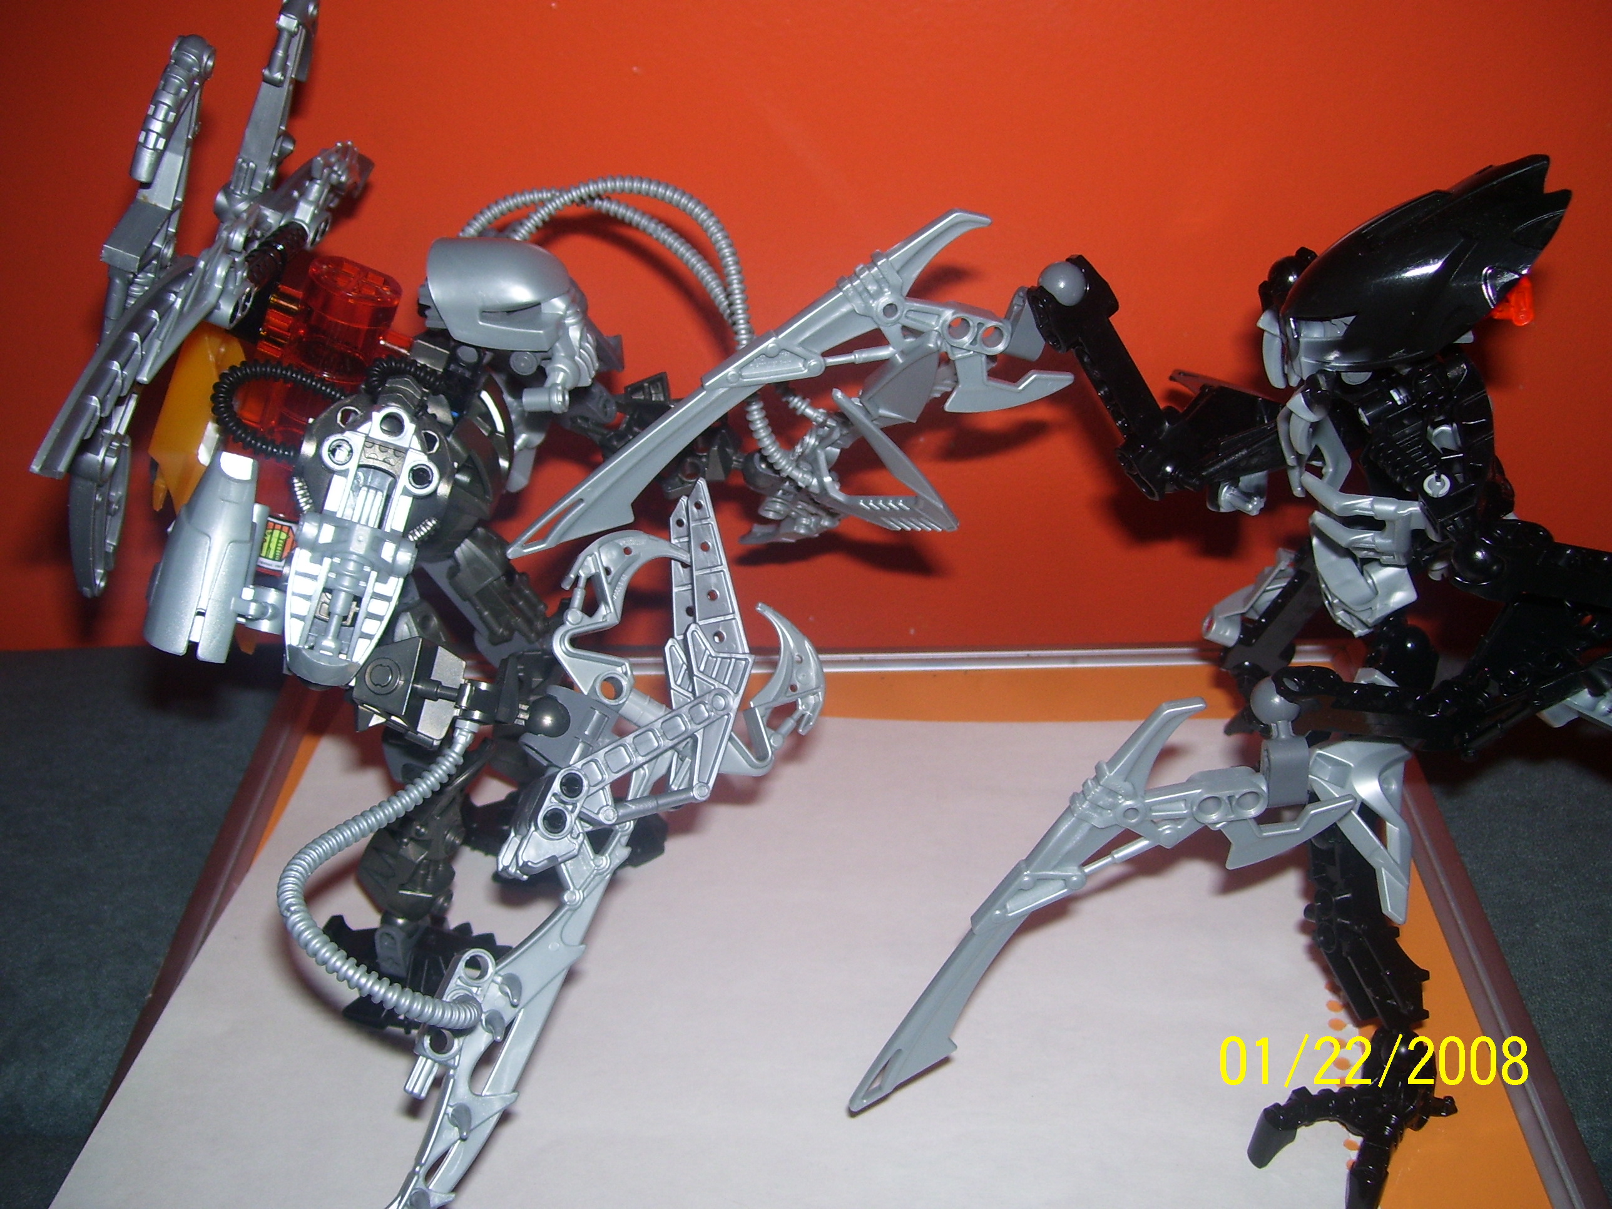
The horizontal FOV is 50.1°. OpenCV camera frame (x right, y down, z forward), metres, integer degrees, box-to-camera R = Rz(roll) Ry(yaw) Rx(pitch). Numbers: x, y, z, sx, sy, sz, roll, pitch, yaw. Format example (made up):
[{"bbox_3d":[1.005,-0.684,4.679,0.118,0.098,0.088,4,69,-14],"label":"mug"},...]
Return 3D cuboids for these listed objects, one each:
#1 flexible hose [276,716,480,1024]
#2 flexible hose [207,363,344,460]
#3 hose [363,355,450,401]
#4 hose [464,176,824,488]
[{"bbox_3d":[-0.085,0.049,0.352,0.037,0.029,0.088,-5,36,-7],"label":"flexible hose"},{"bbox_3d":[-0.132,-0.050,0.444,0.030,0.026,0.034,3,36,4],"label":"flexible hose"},{"bbox_3d":[-0.105,-0.058,0.452,0.027,0.019,0.014,-6,36,-8],"label":"hose"},{"bbox_3d":[-0.039,-0.083,0.479,0.109,0.070,0.061,12,38,16],"label":"hose"}]

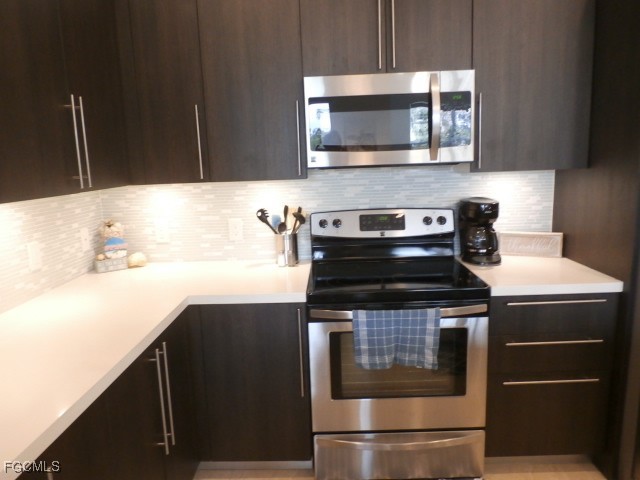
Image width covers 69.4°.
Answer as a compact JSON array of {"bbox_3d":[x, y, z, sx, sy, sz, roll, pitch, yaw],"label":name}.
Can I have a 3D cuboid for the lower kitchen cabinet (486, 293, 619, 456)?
[{"bbox_3d":[1.006,0.546,2.313,0.533,0.758,0.620,-2,9,2],"label":"lower kitchen cabinet"}]

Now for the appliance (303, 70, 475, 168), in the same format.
[{"bbox_3d":[0.318,-0.564,2.260,0.755,0.408,0.410,-2,9,2],"label":"appliance"}]

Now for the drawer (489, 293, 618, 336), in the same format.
[{"bbox_3d":[0.993,0.273,2.215,0.525,0.184,0.525,-2,9,2],"label":"drawer"}]

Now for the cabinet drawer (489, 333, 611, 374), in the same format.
[{"bbox_3d":[0.997,0.449,2.244,0.520,0.173,0.525,-2,9,2],"label":"cabinet drawer"}]

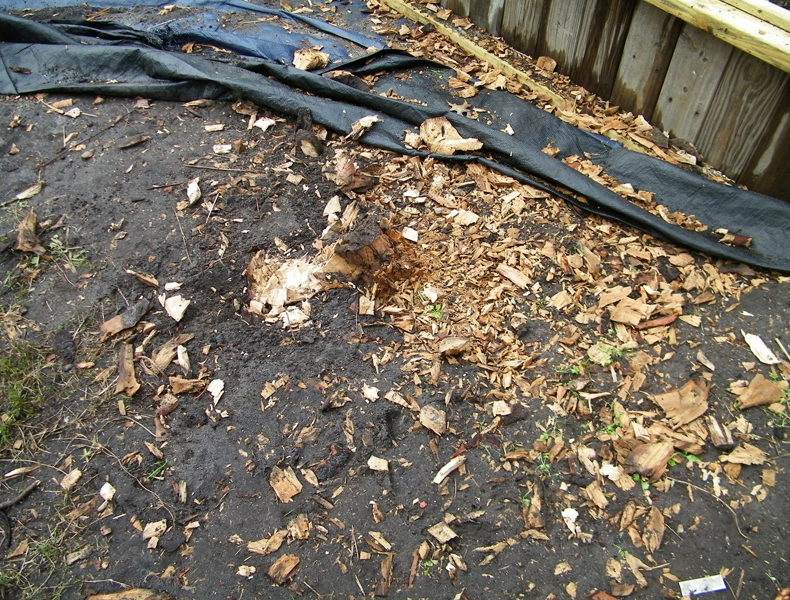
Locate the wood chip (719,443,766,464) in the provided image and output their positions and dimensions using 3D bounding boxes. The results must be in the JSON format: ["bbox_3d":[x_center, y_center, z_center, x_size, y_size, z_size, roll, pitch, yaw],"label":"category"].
[{"bbox_3d":[0.755,0.335,1.409,0.094,0.018,0.052,3,49,3],"label":"wood chip"}]

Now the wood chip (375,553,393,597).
[{"bbox_3d":[-0.018,0.499,1.177,0.020,0.014,0.075,6,53,7],"label":"wood chip"}]

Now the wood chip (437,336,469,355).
[{"bbox_3d":[0.133,0.104,1.460,0.064,0.022,0.037,2,52,4],"label":"wood chip"}]

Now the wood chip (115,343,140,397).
[{"bbox_3d":[-0.652,0.167,1.571,0.057,0.022,0.158,-13,50,-11],"label":"wood chip"}]

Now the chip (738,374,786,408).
[{"bbox_3d":[0.857,0.212,1.511,0.127,0.027,0.071,-16,51,-13],"label":"chip"}]

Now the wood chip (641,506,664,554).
[{"bbox_3d":[0.490,0.432,1.222,0.036,0.015,0.087,13,49,12],"label":"wood chip"}]

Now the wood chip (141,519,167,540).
[{"bbox_3d":[-0.461,0.442,1.241,0.044,0.013,0.031,-16,53,-10],"label":"wood chip"}]

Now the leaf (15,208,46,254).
[{"bbox_3d":[-1.059,-0.197,1.877,0.072,0.046,0.155,-15,51,-12],"label":"leaf"}]

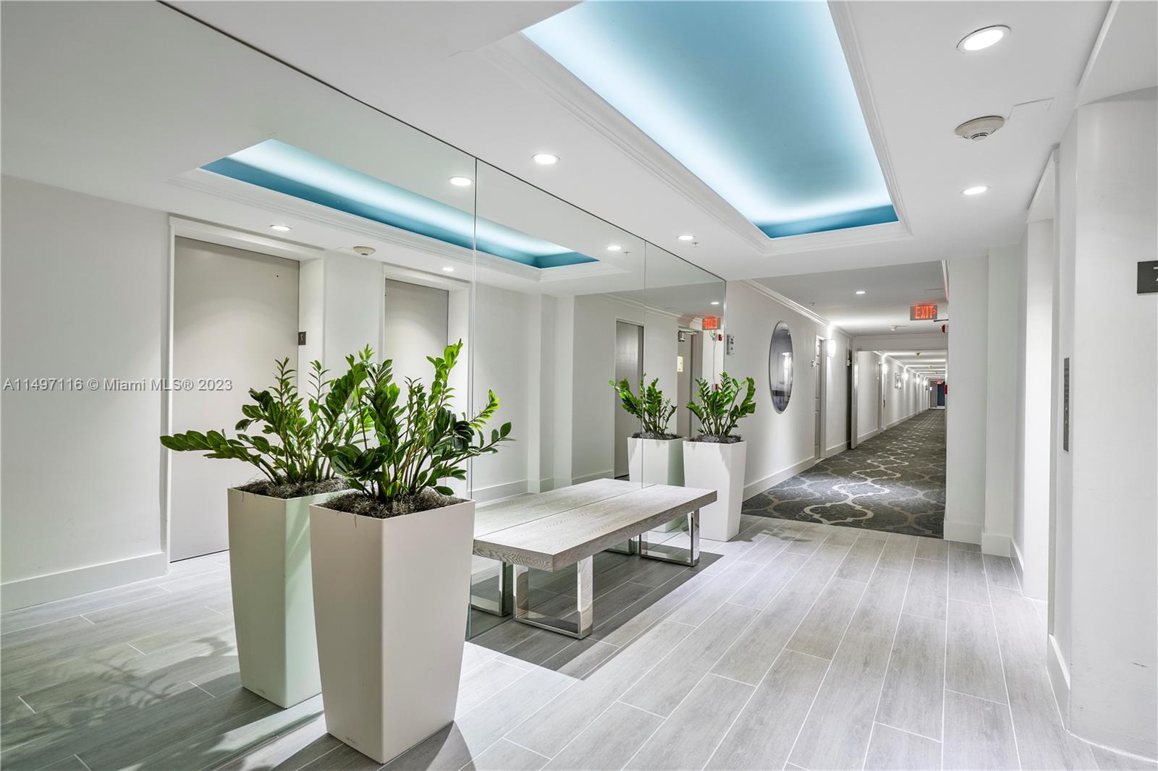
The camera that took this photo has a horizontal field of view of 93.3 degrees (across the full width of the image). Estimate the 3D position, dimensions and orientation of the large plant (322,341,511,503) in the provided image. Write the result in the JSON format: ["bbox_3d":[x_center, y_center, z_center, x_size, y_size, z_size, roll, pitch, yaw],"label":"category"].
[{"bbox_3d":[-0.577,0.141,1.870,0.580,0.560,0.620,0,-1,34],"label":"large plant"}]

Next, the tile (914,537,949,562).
[{"bbox_3d":[2.647,1.228,4.092,0.197,0.010,0.688,0,-1,34],"label":"tile"}]

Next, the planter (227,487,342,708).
[{"bbox_3d":[-1.083,0.786,2.153,0.400,0.750,0.400,0,-1,34],"label":"planter"}]

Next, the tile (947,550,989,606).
[{"bbox_3d":[2.499,1.218,3.520,0.197,0.010,1.179,0,-1,34],"label":"tile"}]

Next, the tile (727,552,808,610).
[{"bbox_3d":[1.228,1.206,3.437,0.197,0.010,1.181,0,-1,34],"label":"tile"}]

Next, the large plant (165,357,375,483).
[{"bbox_3d":[-1.143,0.141,2.172,0.620,0.540,0.660,0,-1,34],"label":"large plant"}]

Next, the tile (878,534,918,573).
[{"bbox_3d":[2.444,1.267,4.169,0.204,0.010,1.099,1,0,34],"label":"tile"}]

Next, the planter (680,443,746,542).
[{"bbox_3d":[1.145,0.855,4.557,0.380,0.785,0.380,1,0,34],"label":"planter"}]

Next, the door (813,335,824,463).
[{"bbox_3d":[4.173,0.264,9.500,0.090,2.100,0.920,0,-1,34],"label":"door"}]

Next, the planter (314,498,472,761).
[{"bbox_3d":[-0.655,0.811,1.938,0.380,0.785,0.380,1,0,34],"label":"planter"}]

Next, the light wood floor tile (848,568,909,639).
[{"bbox_3d":[1.727,1.205,3.102,0.197,0.010,1.179,0,-1,34],"label":"light wood floor tile"}]

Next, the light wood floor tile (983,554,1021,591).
[{"bbox_3d":[2.870,1.270,3.726,0.162,0.010,0.843,1,0,34],"label":"light wood floor tile"}]

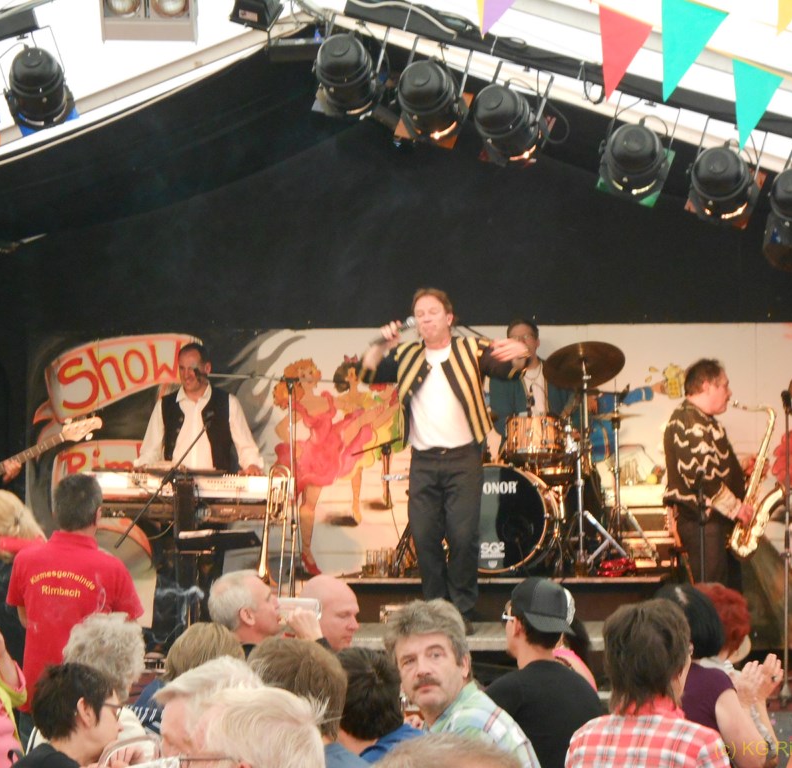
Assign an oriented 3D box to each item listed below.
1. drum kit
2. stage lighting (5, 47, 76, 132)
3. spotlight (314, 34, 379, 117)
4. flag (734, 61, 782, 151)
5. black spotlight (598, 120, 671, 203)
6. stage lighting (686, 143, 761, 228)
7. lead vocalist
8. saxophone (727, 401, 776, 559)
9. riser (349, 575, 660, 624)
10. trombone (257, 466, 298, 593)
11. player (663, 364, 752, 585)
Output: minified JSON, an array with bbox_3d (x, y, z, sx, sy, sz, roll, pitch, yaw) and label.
[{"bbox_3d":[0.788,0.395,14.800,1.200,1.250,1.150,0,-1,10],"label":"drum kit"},{"bbox_3d":[-1.409,-1.163,10.900,0.260,0.250,0.280,-15,-36,-4],"label":"stage lighting"},{"bbox_3d":[-0.188,-1.210,10.900,0.260,0.250,0.280,15,-32,17],"label":"spotlight"},{"bbox_3d":[1.291,-0.996,9.800,0.200,0.300,0.020,14,-1,6],"label":"flag"},{"bbox_3d":[0.945,-0.882,10.900,0.260,0.250,0.280,18,-22,14],"label":"black spotlight"},{"bbox_3d":[1.298,-0.790,10.900,0.260,0.250,0.280,18,-20,15],"label":"stage lighting"},{"bbox_3d":[0.232,0.384,13.450,0.800,1.700,0.500,0,-1,14],"label":"lead vocalist"},{"bbox_3d":[1.828,0.489,13.950,0.320,0.800,0.200,8,-1,-3],"label":"saxophone"},{"bbox_3d":[0.658,1.099,14.944,1.750,0.230,1.700,0,-1,7],"label":"riser"},{"bbox_3d":[-0.620,0.939,13.700,0.270,1.100,0.240,6,-1,6],"label":"trombone"},{"bbox_3d":[1.595,0.720,14.000,0.500,1.700,0.520,0,-1,-6],"label":"player"}]

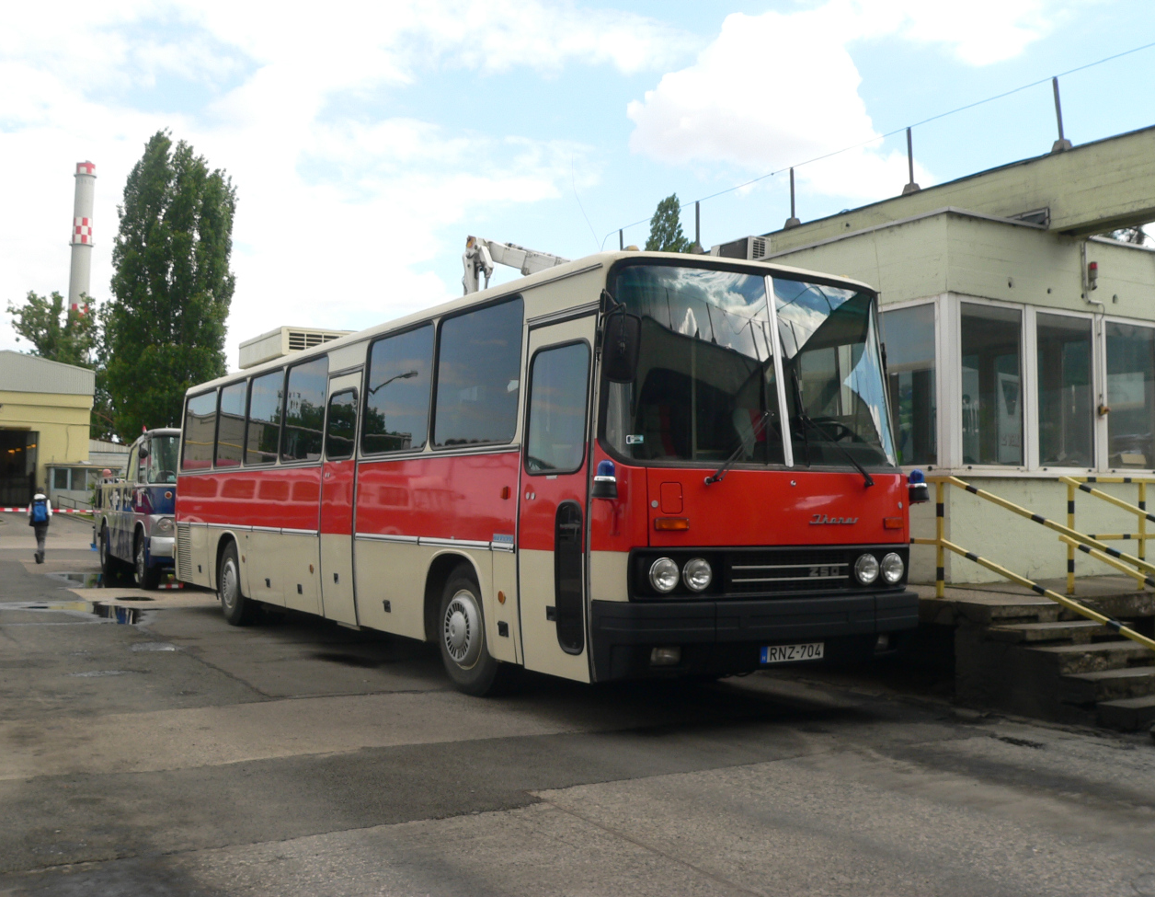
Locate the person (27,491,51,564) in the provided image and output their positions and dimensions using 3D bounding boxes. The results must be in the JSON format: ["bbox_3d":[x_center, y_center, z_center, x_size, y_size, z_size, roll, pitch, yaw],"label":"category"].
[{"bbox_3d":[-12.355,1.778,28.589,0.520,1.700,0.450,0,-3,-2],"label":"person"}]

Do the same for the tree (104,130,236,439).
[{"bbox_3d":[-29.133,-8.667,87.461,9.000,27.613,9.000,0,-3,0],"label":"tree"}]

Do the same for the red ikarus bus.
[{"bbox_3d":[-1.622,0.289,12.870,2.520,3.380,12.025,2,-3,-30],"label":"red ikarus bus"}]

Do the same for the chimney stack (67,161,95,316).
[{"bbox_3d":[-147.287,-34.195,366.833,6.300,102.230,6.300,0,-3,0],"label":"chimney stack"}]

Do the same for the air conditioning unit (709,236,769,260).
[{"bbox_3d":[2.042,-2.289,15.600,0.320,0.570,0.770,2,-3,-30],"label":"air conditioning unit"}]

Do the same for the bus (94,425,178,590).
[{"bbox_3d":[-7.141,1.081,23.068,2.500,2.650,8.700,1,-3,-26],"label":"bus"}]

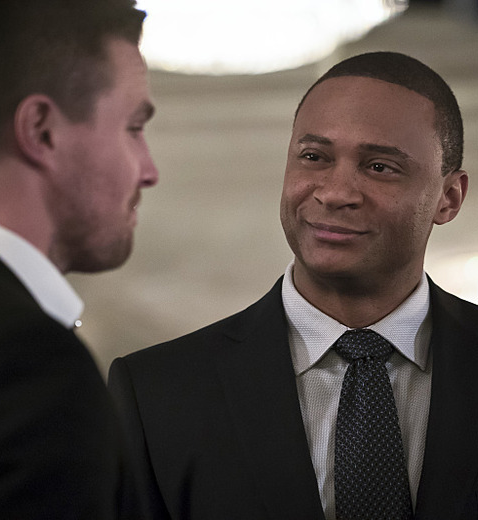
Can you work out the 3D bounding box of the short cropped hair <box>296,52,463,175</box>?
[{"bbox_3d":[0.141,-0.131,3.500,0.163,0.155,0.190,8,-1,22],"label":"short cropped hair"}]

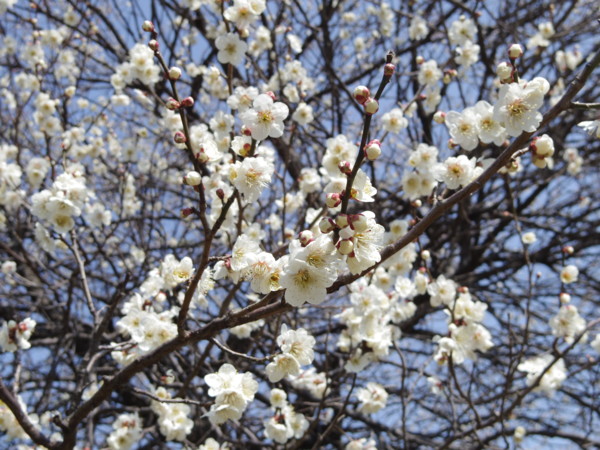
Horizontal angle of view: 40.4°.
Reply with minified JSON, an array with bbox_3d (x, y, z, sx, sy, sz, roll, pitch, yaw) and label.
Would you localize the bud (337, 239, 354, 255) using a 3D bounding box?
[{"bbox_3d":[0.021,0.010,0.372,0.007,0.007,0.008,-9,0,-39],"label":"bud"}]

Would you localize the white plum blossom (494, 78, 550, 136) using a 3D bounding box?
[{"bbox_3d":[0.110,-0.058,0.405,0.028,0.028,0.015,5,8,-12],"label":"white plum blossom"}]

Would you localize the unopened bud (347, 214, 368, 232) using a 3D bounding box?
[{"bbox_3d":[0.027,-0.001,0.375,0.008,0.009,0.008,-45,-40,0],"label":"unopened bud"}]

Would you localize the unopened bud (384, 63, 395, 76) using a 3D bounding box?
[{"bbox_3d":[0.043,-0.074,0.390,0.005,0.006,0.005,9,18,0],"label":"unopened bud"}]

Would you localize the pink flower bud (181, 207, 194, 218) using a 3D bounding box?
[{"bbox_3d":[-0.061,-0.007,0.440,0.008,0.006,0.006,-25,0,-18],"label":"pink flower bud"}]

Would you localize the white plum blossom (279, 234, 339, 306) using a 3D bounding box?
[{"bbox_3d":[0.004,0.021,0.375,0.027,0.031,0.018,3,8,-9],"label":"white plum blossom"}]

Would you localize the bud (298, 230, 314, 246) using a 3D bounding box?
[{"bbox_3d":[0.003,0.006,0.385,0.007,0.008,0.007,6,12,0],"label":"bud"}]

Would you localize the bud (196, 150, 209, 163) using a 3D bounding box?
[{"bbox_3d":[-0.051,-0.036,0.425,0.006,0.006,0.007,-22,-58,0],"label":"bud"}]

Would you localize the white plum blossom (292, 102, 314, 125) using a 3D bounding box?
[{"bbox_3d":[0.004,-0.119,0.870,0.023,0.023,0.012,0,9,0],"label":"white plum blossom"}]

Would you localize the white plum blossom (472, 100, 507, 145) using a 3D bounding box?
[{"bbox_3d":[0.098,-0.053,0.420,0.021,0.023,0.013,-2,11,6],"label":"white plum blossom"}]

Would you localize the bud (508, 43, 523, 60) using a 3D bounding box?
[{"bbox_3d":[0.110,-0.088,0.415,0.007,0.008,0.007,3,15,0],"label":"bud"}]

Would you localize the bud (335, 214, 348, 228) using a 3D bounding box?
[{"bbox_3d":[0.021,-0.002,0.405,0.007,0.007,0.007,-22,-33,0],"label":"bud"}]

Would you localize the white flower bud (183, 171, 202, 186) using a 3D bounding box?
[{"bbox_3d":[-0.058,-0.025,0.440,0.009,0.009,0.009,-45,-45,0],"label":"white flower bud"}]

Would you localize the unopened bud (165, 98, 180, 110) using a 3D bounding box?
[{"bbox_3d":[-0.067,-0.063,0.425,0.007,0.006,0.006,11,0,-32],"label":"unopened bud"}]

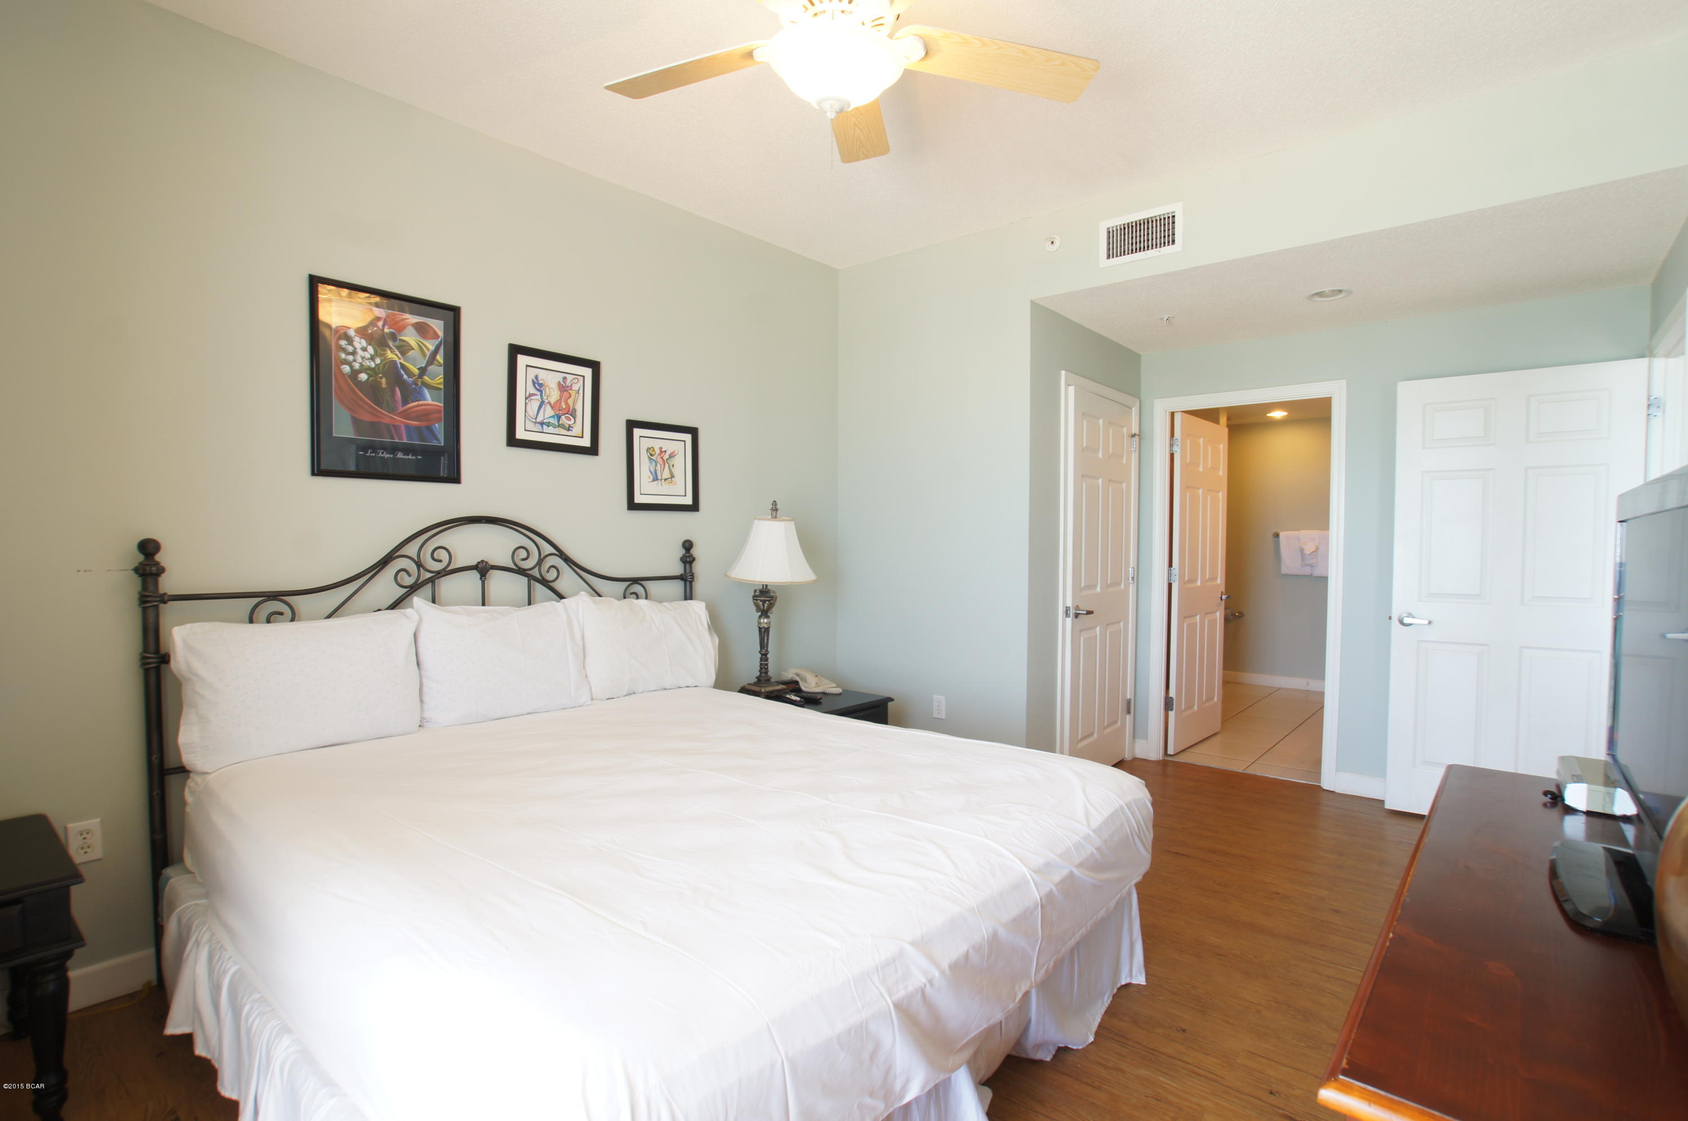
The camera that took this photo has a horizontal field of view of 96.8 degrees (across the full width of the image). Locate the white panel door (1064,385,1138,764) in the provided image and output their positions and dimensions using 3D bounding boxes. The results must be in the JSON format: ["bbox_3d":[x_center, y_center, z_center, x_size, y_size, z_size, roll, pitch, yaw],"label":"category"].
[{"bbox_3d":[1.402,0.147,4.092,0.040,2.043,0.815,2,3,41],"label":"white panel door"}]

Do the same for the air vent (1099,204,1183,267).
[{"bbox_3d":[1.249,-1.366,3.157,0.337,0.198,0.020,2,3,38],"label":"air vent"}]

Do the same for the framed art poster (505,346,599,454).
[{"bbox_3d":[-1.141,-0.631,2.985,0.025,0.392,0.380,2,3,43],"label":"framed art poster"}]

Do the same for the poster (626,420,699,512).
[{"bbox_3d":[-0.797,-0.416,3.364,0.025,0.391,0.377,2,3,43],"label":"poster"}]

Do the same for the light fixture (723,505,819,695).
[{"bbox_3d":[-0.357,0.170,3.520,0.418,0.891,0.418,0,2,0],"label":"light fixture"}]

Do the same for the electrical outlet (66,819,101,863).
[{"bbox_3d":[-2.068,0.773,2.042,0.010,0.116,0.067,2,3,43],"label":"electrical outlet"}]

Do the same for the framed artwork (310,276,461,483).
[{"bbox_3d":[-1.538,-0.596,2.554,0.030,0.643,0.457,2,3,43],"label":"framed artwork"}]

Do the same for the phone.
[{"bbox_3d":[-0.154,0.573,3.559,0.250,0.085,0.180,0,2,7],"label":"phone"}]

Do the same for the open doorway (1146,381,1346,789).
[{"bbox_3d":[2.213,0.128,4.168,0.935,2.118,0.140,2,3,38],"label":"open doorway"}]

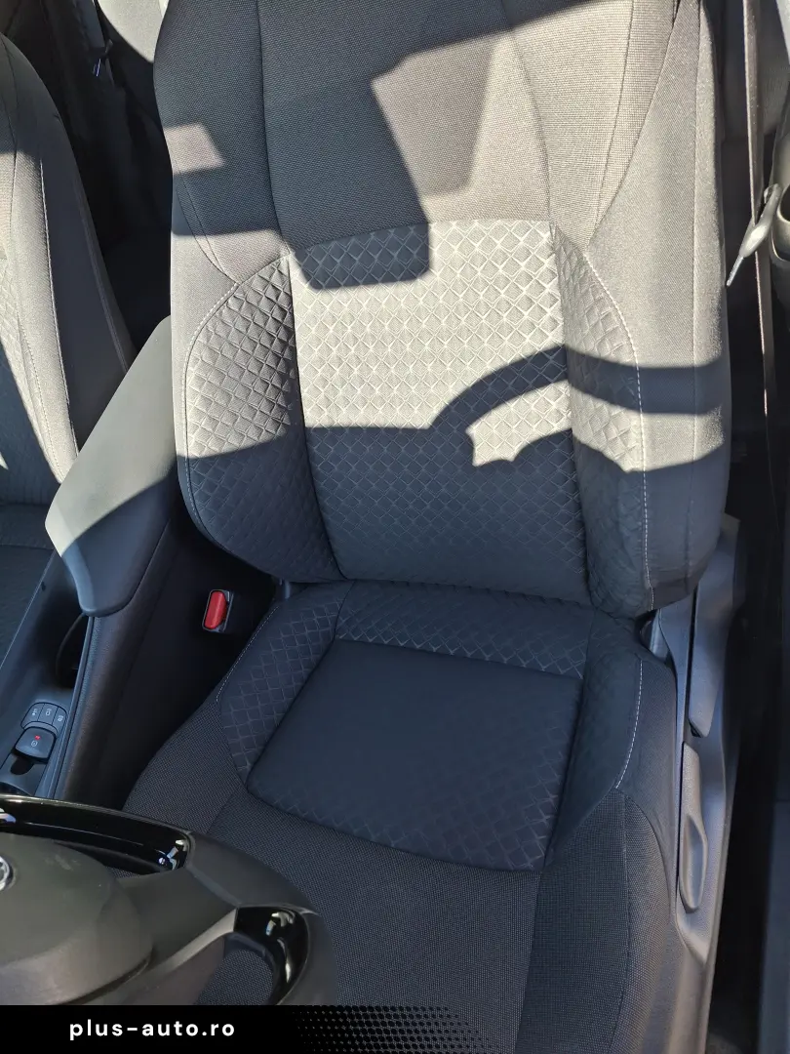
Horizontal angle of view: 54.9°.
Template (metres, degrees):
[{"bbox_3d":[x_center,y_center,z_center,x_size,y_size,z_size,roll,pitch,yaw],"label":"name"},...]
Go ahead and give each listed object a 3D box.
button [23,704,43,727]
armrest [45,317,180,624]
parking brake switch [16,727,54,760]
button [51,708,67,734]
[{"bbox_3d":[-0.371,0.198,0.786,0.019,0.007,0.024,-1,58,24],"label":"button"},{"bbox_3d":[-0.288,-0.090,0.868,0.145,0.058,0.390,1,56,25],"label":"armrest"},{"bbox_3d":[-0.360,0.219,0.766,0.042,0.014,0.027,-1,58,24],"label":"parking brake switch"},{"bbox_3d":[-0.338,0.197,0.771,0.019,0.007,0.024,-1,58,24],"label":"button"}]

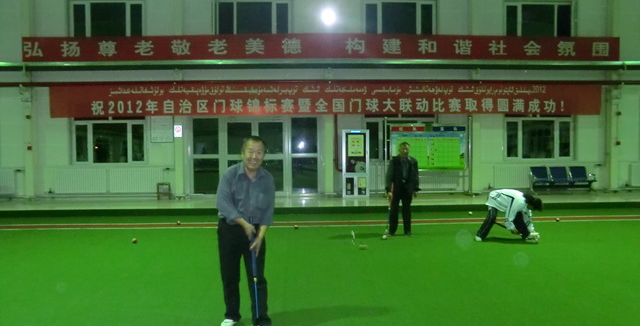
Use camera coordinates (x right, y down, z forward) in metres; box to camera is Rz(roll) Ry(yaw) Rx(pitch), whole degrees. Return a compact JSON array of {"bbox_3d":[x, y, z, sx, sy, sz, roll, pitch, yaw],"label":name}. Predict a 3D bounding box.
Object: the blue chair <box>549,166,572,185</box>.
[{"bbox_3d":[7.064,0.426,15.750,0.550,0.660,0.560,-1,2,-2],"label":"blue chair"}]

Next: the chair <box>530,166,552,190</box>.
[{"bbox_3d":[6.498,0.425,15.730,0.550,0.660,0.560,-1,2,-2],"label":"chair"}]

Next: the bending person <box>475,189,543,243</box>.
[{"bbox_3d":[3.199,0.866,9.100,1.050,0.850,0.500,0,2,6],"label":"bending person"}]

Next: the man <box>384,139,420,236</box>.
[{"bbox_3d":[1.486,0.463,9.600,0.580,1.650,0.360,0,2,3],"label":"man"}]

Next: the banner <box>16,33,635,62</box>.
[{"bbox_3d":[0.163,-3.429,15.850,17.800,0.750,0.050,-1,2,-2],"label":"banner"}]

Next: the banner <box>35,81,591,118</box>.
[{"bbox_3d":[0.280,-1.895,15.800,16.400,0.970,0.050,-1,2,-2],"label":"banner"}]

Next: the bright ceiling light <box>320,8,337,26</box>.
[{"bbox_3d":[0.247,-4.262,15.600,0.430,0.460,0.300,-1,2,-2],"label":"bright ceiling light"}]

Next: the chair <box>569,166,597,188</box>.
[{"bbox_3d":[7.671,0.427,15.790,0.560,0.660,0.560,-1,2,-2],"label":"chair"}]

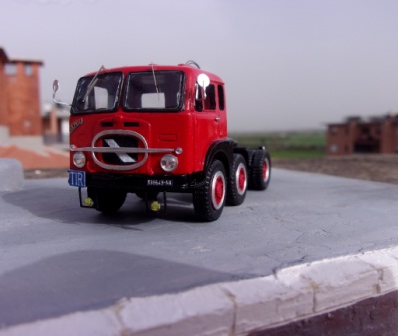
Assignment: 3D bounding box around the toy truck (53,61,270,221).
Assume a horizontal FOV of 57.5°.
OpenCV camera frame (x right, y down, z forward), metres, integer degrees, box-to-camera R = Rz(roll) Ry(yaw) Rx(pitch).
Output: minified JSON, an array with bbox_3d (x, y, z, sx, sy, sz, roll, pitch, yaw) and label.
[{"bbox_3d":[-0.003,-0.013,0.194,0.061,0.061,0.134,2,6,23],"label":"toy truck"}]

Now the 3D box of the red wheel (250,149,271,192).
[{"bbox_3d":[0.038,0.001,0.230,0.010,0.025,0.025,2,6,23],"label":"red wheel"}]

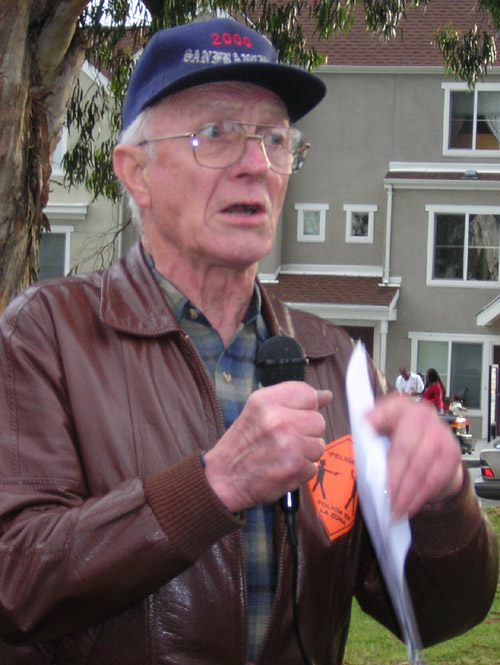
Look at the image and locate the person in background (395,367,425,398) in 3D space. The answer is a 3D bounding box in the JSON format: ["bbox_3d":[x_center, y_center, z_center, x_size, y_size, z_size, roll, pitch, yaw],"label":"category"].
[{"bbox_3d":[3.169,1.540,41.000,0.560,1.720,0.420,2,0,6],"label":"person in background"}]

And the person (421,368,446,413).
[{"bbox_3d":[3.623,1.560,41.000,0.380,1.680,0.500,2,0,-16],"label":"person"}]

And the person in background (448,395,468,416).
[{"bbox_3d":[4.147,1.799,41.500,0.400,1.150,0.420,2,0,-37],"label":"person in background"}]

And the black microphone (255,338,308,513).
[{"bbox_3d":[0.034,0.088,1.990,0.050,0.170,0.050,-3,-7,0],"label":"black microphone"}]

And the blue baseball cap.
[{"bbox_3d":[-0.027,-0.261,2.090,0.178,0.135,0.260,2,-10,-32],"label":"blue baseball cap"}]

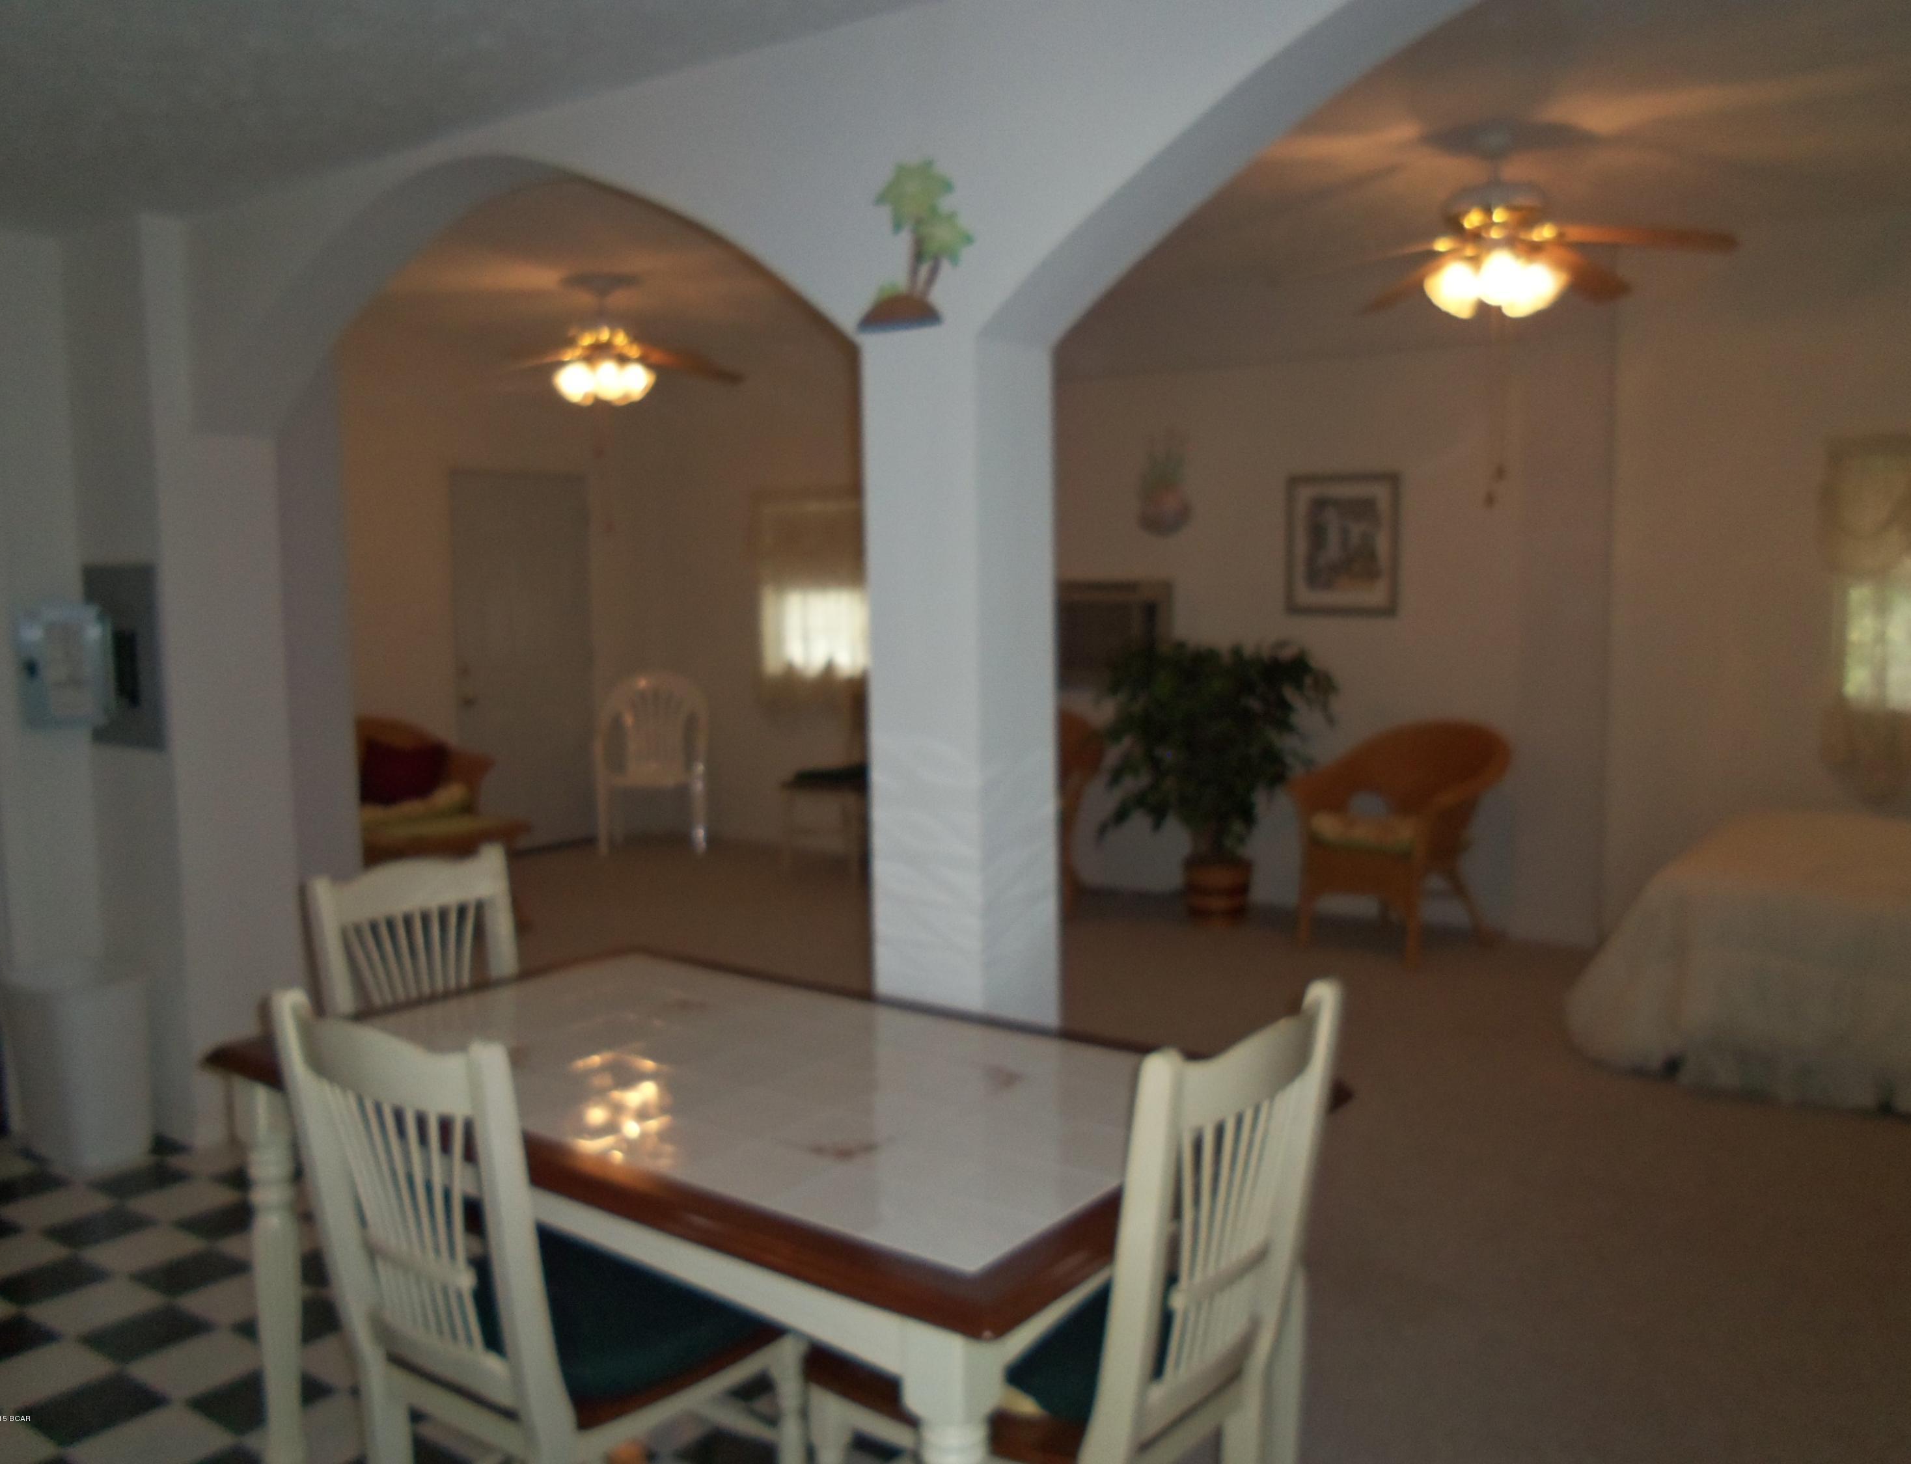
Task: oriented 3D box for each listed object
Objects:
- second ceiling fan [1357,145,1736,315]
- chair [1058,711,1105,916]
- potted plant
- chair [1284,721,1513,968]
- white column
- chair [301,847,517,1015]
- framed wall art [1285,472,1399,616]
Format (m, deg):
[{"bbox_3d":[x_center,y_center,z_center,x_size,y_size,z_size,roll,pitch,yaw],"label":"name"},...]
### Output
[{"bbox_3d":[1.231,-1.151,3.589,1.012,0.405,1.012,3,7,35],"label":"second ceiling fan"},{"bbox_3d":[0.331,0.340,7.291,0.668,0.891,0.708,1,6,16],"label":"chair"},{"bbox_3d":[1.129,0.220,6.798,0.992,1.208,0.891,3,7,35],"label":"potted plant"},{"bbox_3d":[1.798,0.415,6.360,0.708,0.891,0.668,-6,8,-44],"label":"chair"},{"bbox_3d":[0.018,0.276,2.855,0.241,1.892,0.250,3,7,35],"label":"white column"},{"bbox_3d":[-0.900,0.742,3.077,0.536,0.941,0.466,4,7,37],"label":"chair"},{"bbox_3d":[1.663,-0.805,6.812,0.511,0.617,0.030,3,7,35],"label":"framed wall art"}]

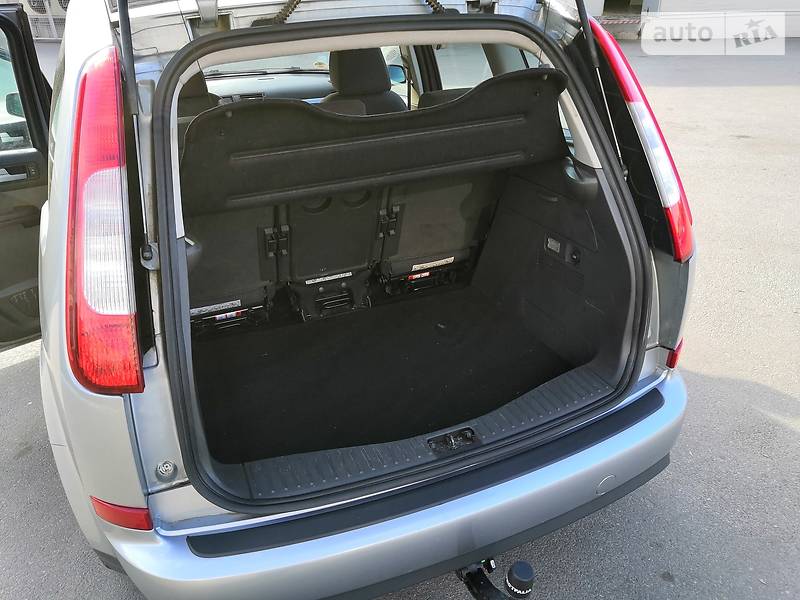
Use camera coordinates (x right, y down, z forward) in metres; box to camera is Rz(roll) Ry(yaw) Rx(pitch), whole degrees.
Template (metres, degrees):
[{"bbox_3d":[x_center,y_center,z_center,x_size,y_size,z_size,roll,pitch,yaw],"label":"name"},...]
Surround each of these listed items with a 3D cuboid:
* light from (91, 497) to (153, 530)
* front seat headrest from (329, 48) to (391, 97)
[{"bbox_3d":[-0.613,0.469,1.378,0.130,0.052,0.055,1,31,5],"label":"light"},{"bbox_3d":[-0.182,-1.027,2.774,0.265,0.215,0.120,-13,38,-18],"label":"front seat headrest"}]

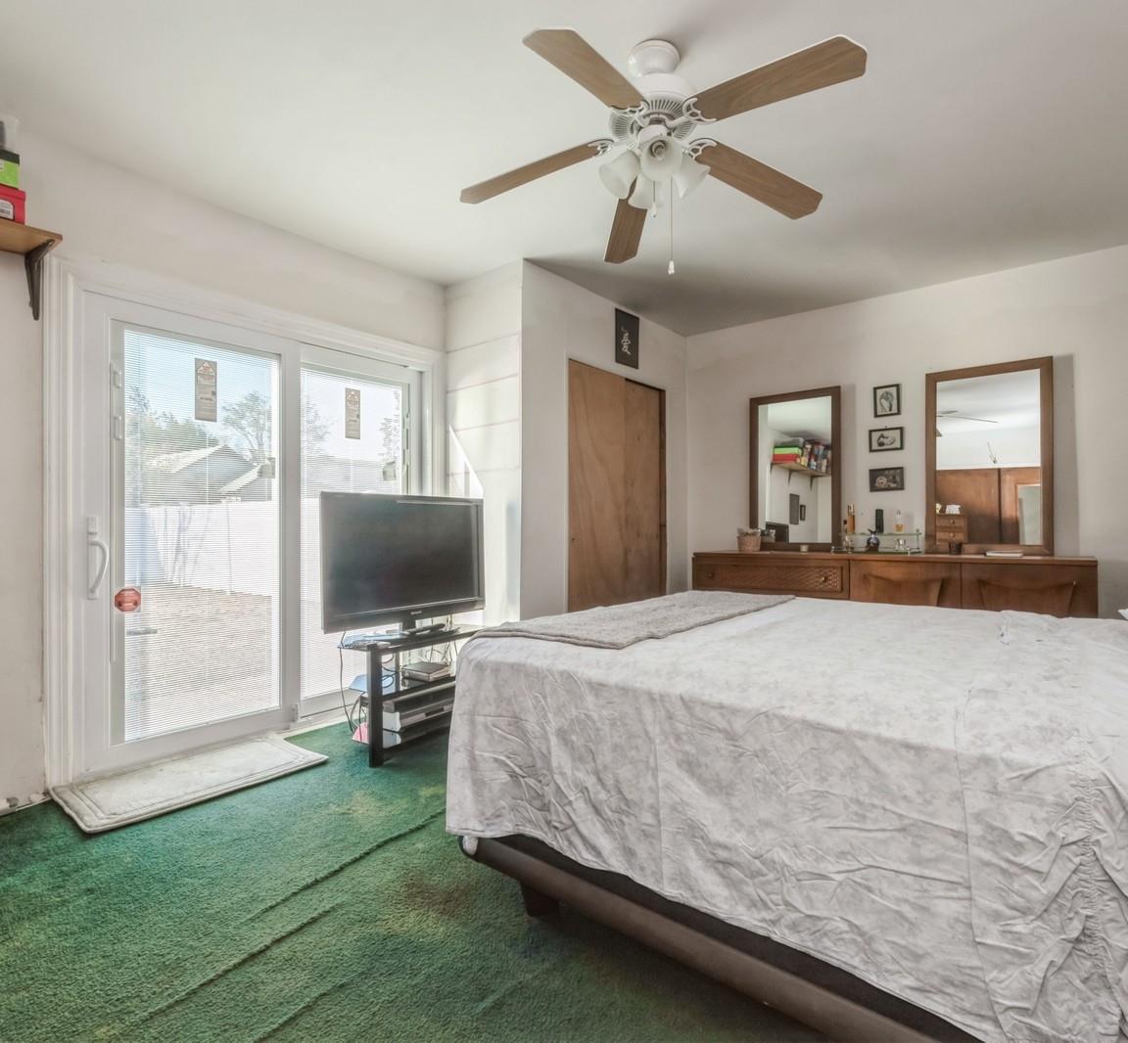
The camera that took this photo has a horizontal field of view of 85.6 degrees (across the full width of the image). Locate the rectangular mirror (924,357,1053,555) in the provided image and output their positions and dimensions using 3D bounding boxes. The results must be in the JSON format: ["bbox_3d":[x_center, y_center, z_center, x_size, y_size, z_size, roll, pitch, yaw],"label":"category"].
[{"bbox_3d":[2.421,-0.357,3.490,0.601,1.071,0.035,0,0,40],"label":"rectangular mirror"}]

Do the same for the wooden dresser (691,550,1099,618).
[{"bbox_3d":[1.830,0.619,3.673,2.083,0.841,0.480,0,0,40],"label":"wooden dresser"}]

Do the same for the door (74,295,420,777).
[{"bbox_3d":[-1.381,0.048,3.019,0.090,1.911,1.664,0,0,40],"label":"door"}]

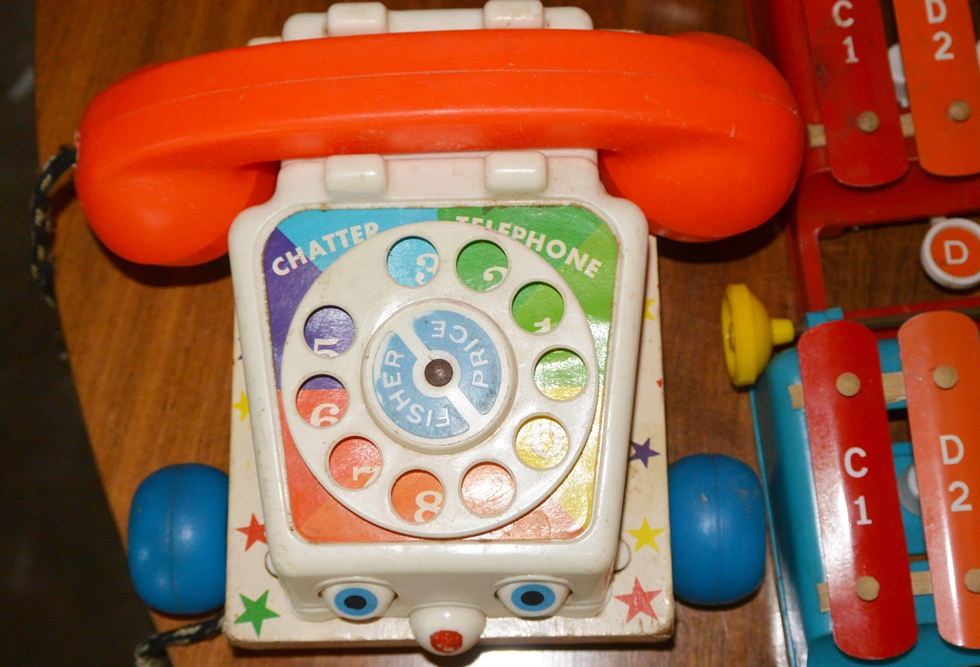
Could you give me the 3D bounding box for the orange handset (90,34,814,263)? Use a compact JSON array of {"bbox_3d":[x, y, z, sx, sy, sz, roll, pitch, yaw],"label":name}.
[{"bbox_3d":[-0.013,-0.052,0.359,0.174,0.056,0.053,-2,75,1],"label":"orange handset"}]

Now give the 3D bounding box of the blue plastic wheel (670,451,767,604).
[{"bbox_3d":[0.058,0.050,0.379,0.025,0.038,0.038,-1,75,1],"label":"blue plastic wheel"}]

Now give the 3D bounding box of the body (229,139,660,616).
[{"bbox_3d":[-0.011,-0.005,0.359,0.097,0.056,0.142,-1,75,1],"label":"body"}]

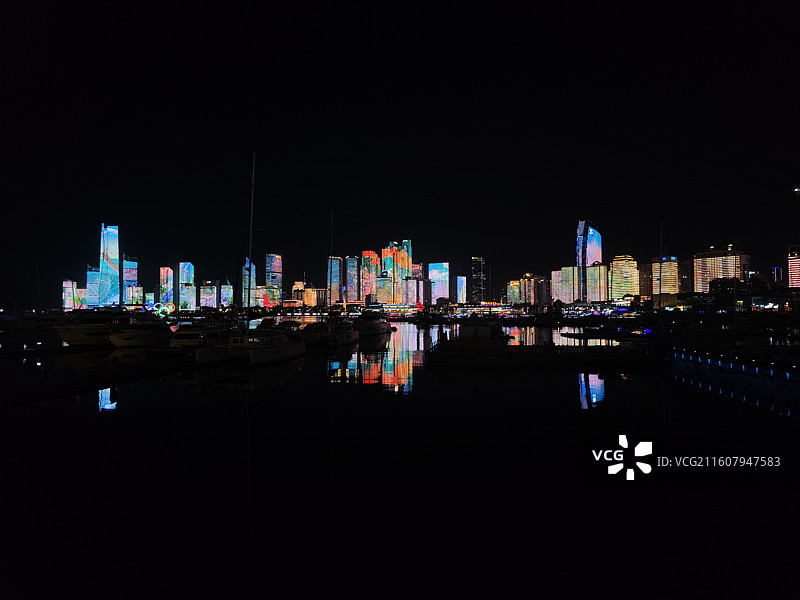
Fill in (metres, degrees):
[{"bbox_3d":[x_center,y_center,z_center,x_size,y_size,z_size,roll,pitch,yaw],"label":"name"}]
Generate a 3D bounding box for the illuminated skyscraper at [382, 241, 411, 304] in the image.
[{"bbox_3d":[-7.152,-69.507,1676.422,85.000,230.923,50.000,-1,-2,8],"label":"illuminated skyscraper"}]

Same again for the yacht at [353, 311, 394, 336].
[{"bbox_3d":[-6.299,5.483,124.000,4.900,5.900,16.000,-1,-2,14],"label":"yacht"}]

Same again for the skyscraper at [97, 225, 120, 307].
[{"bbox_3d":[-1173.100,-129.400,2150.000,62.000,360.000,55.000,1,-2,-22],"label":"skyscraper"}]

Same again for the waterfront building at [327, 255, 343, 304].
[{"bbox_3d":[-203.300,-48.900,1650.000,42.000,172.300,38.000,0,-2,-5],"label":"waterfront building"}]

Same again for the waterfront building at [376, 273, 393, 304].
[{"bbox_3d":[-43.700,-22.600,1500.000,42.000,110.100,35.000,0,-2,-2],"label":"waterfront building"}]

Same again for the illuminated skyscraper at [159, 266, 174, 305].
[{"bbox_3d":[-825.361,-29.628,1877.300,40.000,174.284,38.000,0,-2,-3],"label":"illuminated skyscraper"}]

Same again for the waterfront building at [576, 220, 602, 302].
[{"bbox_3d":[510.649,-88.219,1426.188,50.000,246.094,50.000,0,-2,-8],"label":"waterfront building"}]

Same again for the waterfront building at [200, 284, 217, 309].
[{"bbox_3d":[-650.200,-6.800,1800.000,48.000,98.200,36.000,0,-2,-16],"label":"waterfront building"}]

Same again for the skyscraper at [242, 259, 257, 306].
[{"bbox_3d":[-523.800,-51.300,1850.000,40.000,189.700,38.000,0,-2,-13],"label":"skyscraper"}]

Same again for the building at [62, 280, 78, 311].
[{"bbox_3d":[-1301.900,-12.800,2100.000,42.000,128.400,36.000,1,-2,-23],"label":"building"}]

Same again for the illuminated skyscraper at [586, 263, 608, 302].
[{"bbox_3d":[438.822,-25.597,1178.350,38.000,106.488,32.000,-2,-2,38],"label":"illuminated skyscraper"}]

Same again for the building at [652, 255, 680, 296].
[{"bbox_3d":[525.842,-30.468,1048.342,40.000,107.038,36.000,0,-2,2],"label":"building"}]

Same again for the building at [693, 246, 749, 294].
[{"bbox_3d":[441.600,-35.000,730.000,62.000,76.900,27.000,-1,-2,36],"label":"building"}]

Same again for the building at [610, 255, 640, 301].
[{"bbox_3d":[471.357,-34.118,1118.151,54.000,119.368,38.000,-1,-2,15],"label":"building"}]

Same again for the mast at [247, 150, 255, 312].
[{"bbox_3d":[-13.501,-5.373,48.000,0.300,15.800,0.300,2,-2,12],"label":"mast"}]

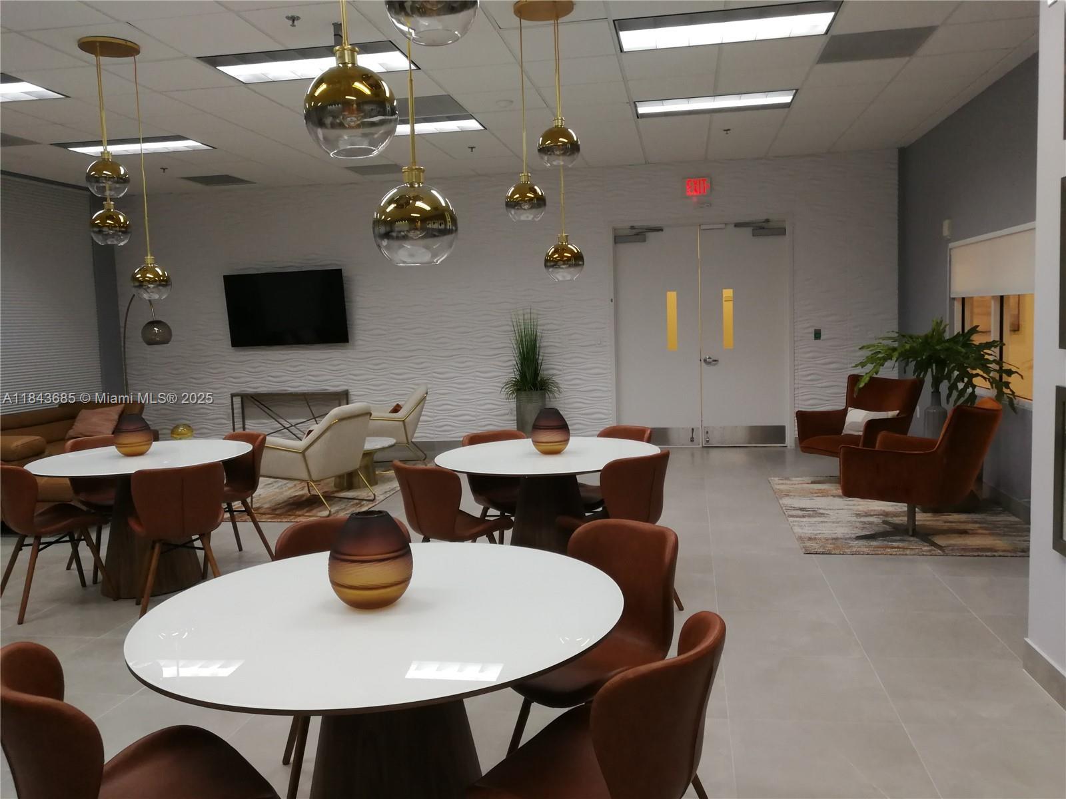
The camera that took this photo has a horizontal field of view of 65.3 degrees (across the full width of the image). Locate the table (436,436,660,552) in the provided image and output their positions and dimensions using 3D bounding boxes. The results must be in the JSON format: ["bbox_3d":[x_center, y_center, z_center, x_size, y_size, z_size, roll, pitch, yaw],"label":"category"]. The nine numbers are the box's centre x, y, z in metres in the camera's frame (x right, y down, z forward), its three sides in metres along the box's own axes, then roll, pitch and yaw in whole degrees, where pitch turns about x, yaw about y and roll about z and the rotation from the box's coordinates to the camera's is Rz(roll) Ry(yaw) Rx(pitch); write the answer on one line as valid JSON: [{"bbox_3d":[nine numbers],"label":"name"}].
[{"bbox_3d":[0.096,0.664,4.430,1.180,0.760,1.180,-2,5,0],"label":"table"}]

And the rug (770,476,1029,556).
[{"bbox_3d":[2.629,0.799,6.101,1.530,0.010,2.450,-1,5,11],"label":"rug"}]

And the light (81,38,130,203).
[{"bbox_3d":[-2.417,-1.571,4.675,0.225,0.860,0.225,-1,6,11],"label":"light"}]

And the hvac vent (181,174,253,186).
[{"bbox_3d":[-3.473,-2.426,9.183,0.590,0.030,0.590,-1,6,11],"label":"hvac vent"}]

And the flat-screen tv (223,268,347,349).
[{"bbox_3d":[-2.905,-1.064,9.777,1.475,0.845,0.060,-1,14,11],"label":"flat-screen tv"}]

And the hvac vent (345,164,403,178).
[{"bbox_3d":[-1.656,-2.457,8.886,0.590,0.030,0.590,-1,6,11],"label":"hvac vent"}]

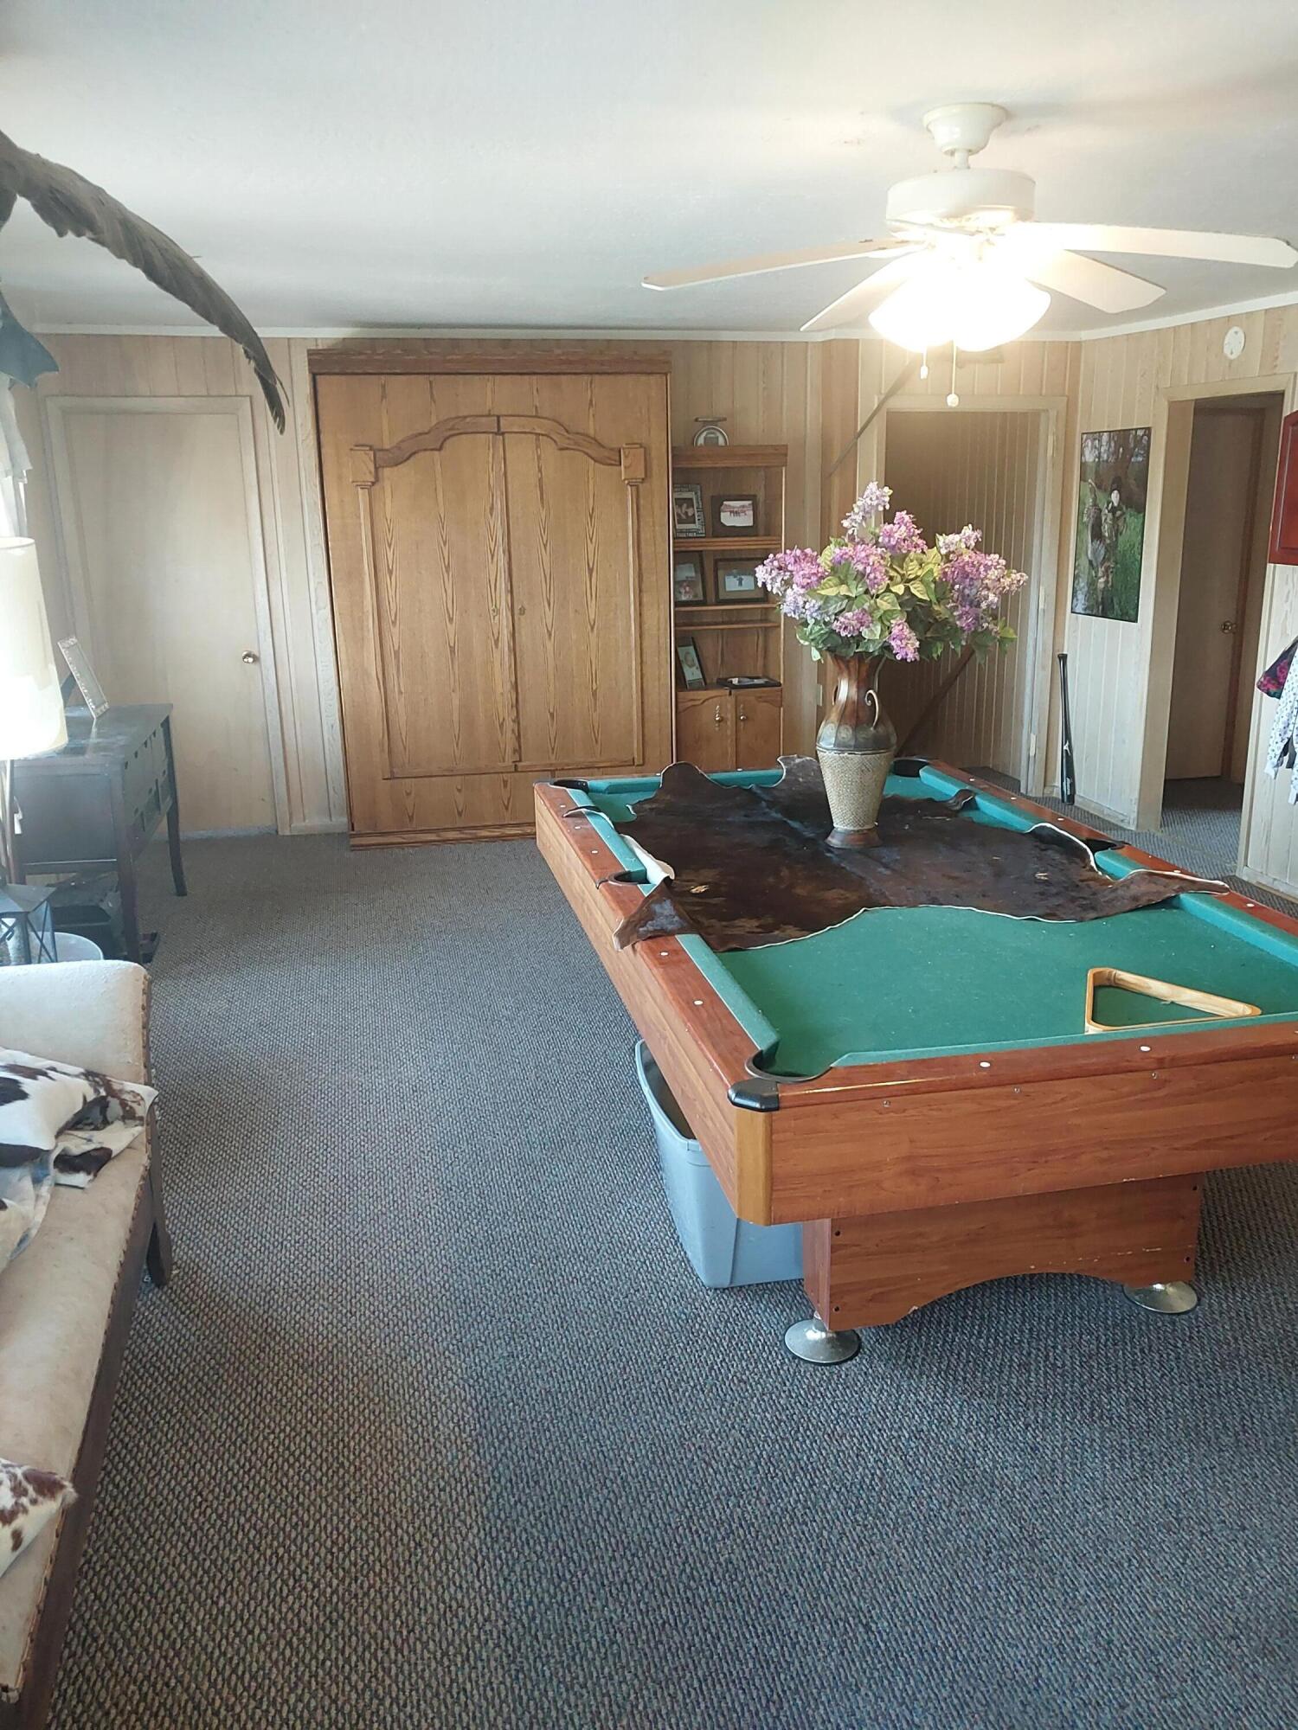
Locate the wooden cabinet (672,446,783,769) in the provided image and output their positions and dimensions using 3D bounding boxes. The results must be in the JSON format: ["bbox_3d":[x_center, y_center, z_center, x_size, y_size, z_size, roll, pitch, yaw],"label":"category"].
[{"bbox_3d":[0.369,-1.196,7.014,0.627,1.866,0.328,-5,15,-13],"label":"wooden cabinet"}]

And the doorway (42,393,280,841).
[{"bbox_3d":[-2.293,-1.149,6.552,0.896,2.123,0.110,-5,15,-13],"label":"doorway"}]

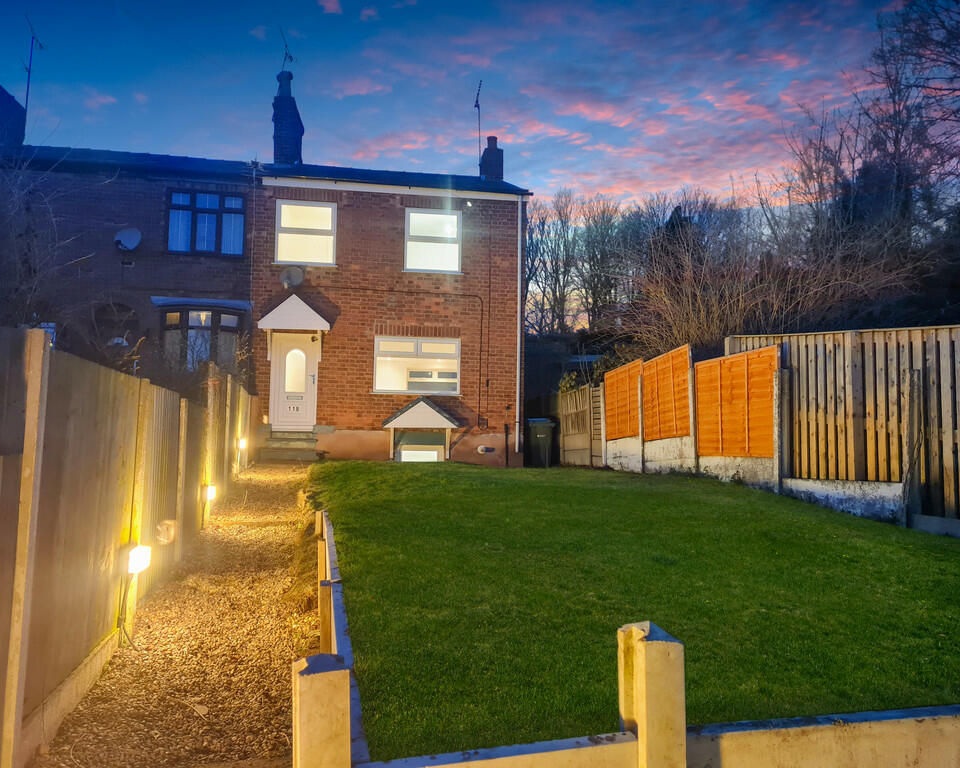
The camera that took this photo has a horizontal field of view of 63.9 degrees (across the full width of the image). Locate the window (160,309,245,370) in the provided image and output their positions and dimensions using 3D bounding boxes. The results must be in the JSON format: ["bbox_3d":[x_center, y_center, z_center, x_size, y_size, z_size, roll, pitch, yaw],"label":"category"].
[{"bbox_3d":[-5.601,-0.856,15.524,1.527,1.355,0.300,2,-6,-9],"label":"window"}]

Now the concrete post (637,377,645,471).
[{"bbox_3d":[2.562,0.619,12.068,0.110,1.529,0.100,1,-6,-9],"label":"concrete post"}]

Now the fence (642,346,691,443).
[{"bbox_3d":[2.715,0.188,11.179,0.050,1.220,1.830,1,-7,-8],"label":"fence"}]

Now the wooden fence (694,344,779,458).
[{"bbox_3d":[3.062,0.263,9.272,0.050,1.220,1.830,3,-5,-12],"label":"wooden fence"}]

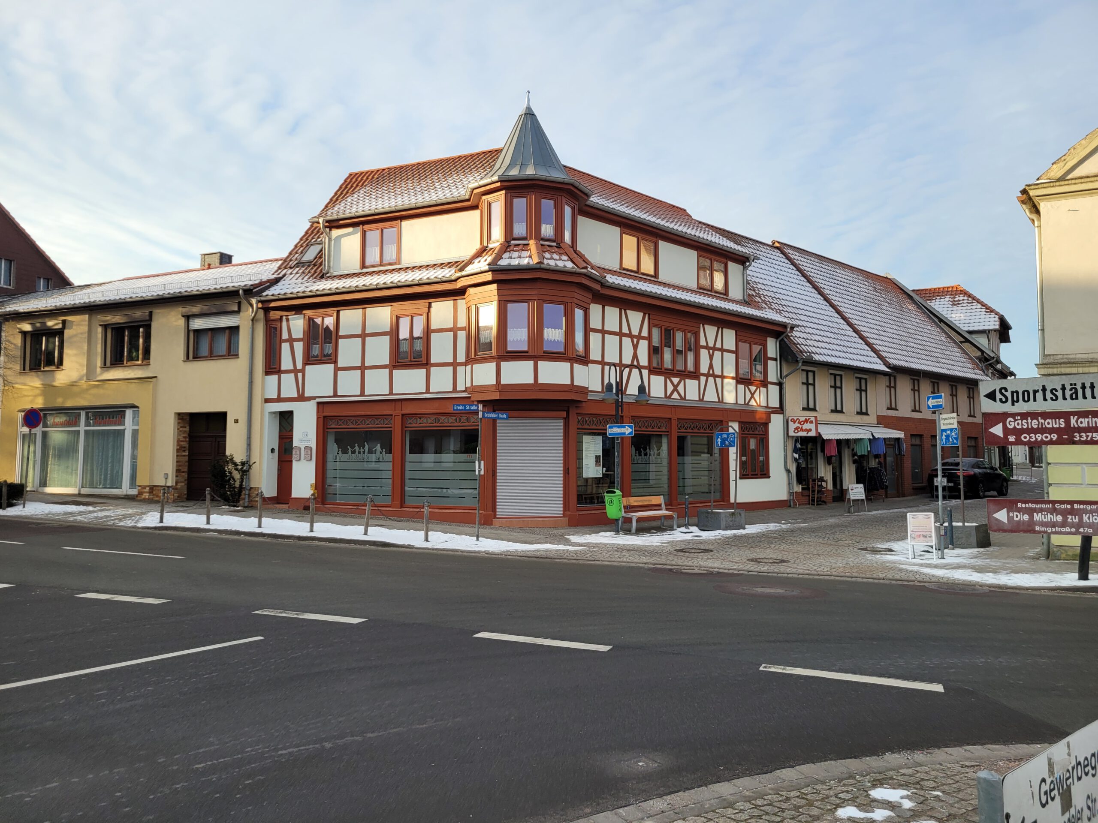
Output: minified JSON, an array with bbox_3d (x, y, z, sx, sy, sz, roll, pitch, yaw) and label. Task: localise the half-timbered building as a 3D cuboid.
[{"bbox_3d":[0.072,-2.660,27.805,18.625,12.100,11.200,1,-3,-11],"label":"half-timbered building"}]

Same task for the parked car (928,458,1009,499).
[{"bbox_3d":[18.591,2.892,36.449,4.840,1.670,1.960,3,-4,-45],"label":"parked car"}]

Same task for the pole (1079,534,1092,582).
[{"bbox_3d":[8.375,2.156,12.854,0.140,0.920,0.140,7,-3,0],"label":"pole"}]

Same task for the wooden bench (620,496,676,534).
[{"bbox_3d":[2.563,2.669,21.548,1.850,0.840,0.540,3,-4,-43],"label":"wooden bench"}]

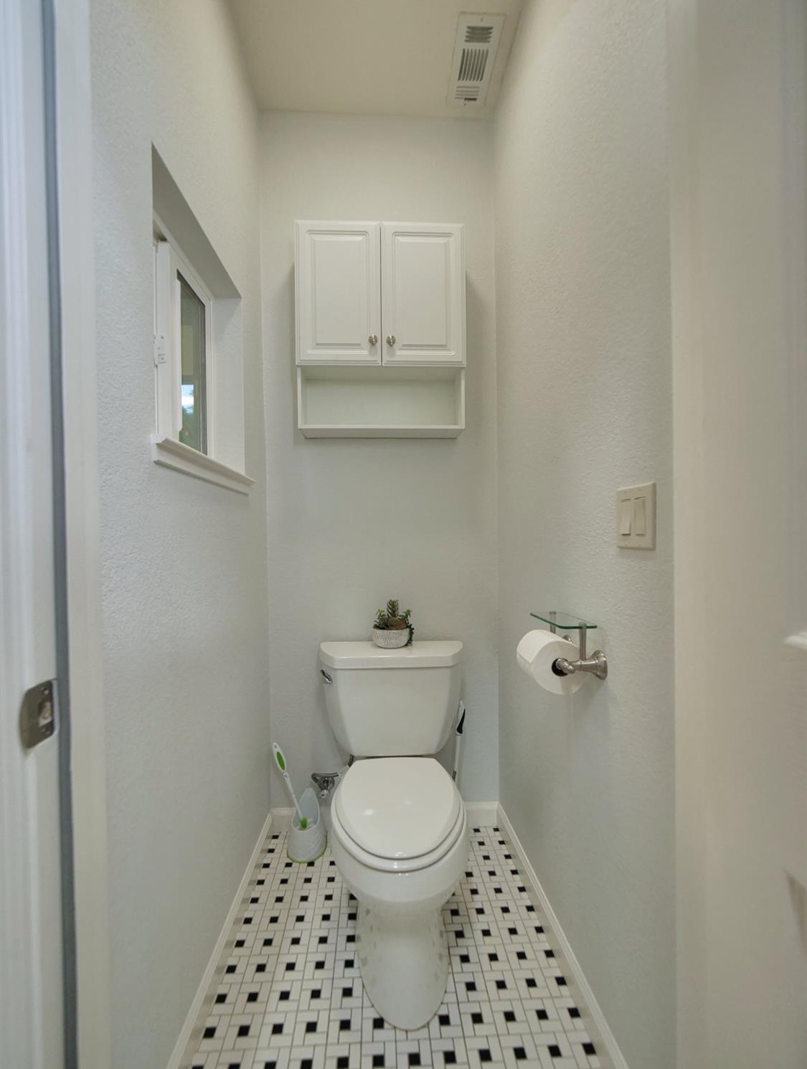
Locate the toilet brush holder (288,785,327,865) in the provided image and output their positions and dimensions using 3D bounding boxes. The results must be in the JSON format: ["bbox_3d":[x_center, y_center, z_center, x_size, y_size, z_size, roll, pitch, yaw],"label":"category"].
[{"bbox_3d":[-0.349,1.047,1.570,0.140,0.180,0.135,0,-1,9],"label":"toilet brush holder"}]

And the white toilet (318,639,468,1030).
[{"bbox_3d":[-0.025,0.768,1.294,0.520,0.725,0.740,0,-1,-3],"label":"white toilet"}]

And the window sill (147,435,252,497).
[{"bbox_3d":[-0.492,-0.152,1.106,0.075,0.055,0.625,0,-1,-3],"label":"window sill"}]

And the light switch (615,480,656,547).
[{"bbox_3d":[0.415,-0.031,0.783,0.010,0.115,0.117,0,-1,-3],"label":"light switch"}]

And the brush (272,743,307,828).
[{"bbox_3d":[-0.417,0.946,1.596,0.065,0.369,0.065,-21,-8,-3],"label":"brush"}]

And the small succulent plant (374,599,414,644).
[{"bbox_3d":[-0.041,0.327,1.602,0.145,0.166,0.135,0,-1,-3],"label":"small succulent plant"}]

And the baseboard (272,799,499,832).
[{"bbox_3d":[-0.067,1.090,1.675,0.889,0.093,0.014,0,-1,-3],"label":"baseboard"}]

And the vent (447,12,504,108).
[{"bbox_3d":[0.247,-1.659,1.544,0.146,0.015,0.305,0,-1,-3],"label":"vent"}]

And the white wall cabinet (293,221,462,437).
[{"bbox_3d":[-0.082,-0.741,1.623,0.597,0.735,0.172,0,-1,-3],"label":"white wall cabinet"}]

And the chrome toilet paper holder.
[{"bbox_3d":[0.360,0.244,0.986,0.100,0.115,0.215,0,-1,-3],"label":"chrome toilet paper holder"}]

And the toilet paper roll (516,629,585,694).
[{"bbox_3d":[0.321,0.278,0.957,0.108,0.112,0.108,0,-1,-3],"label":"toilet paper roll"}]

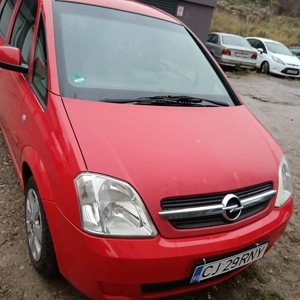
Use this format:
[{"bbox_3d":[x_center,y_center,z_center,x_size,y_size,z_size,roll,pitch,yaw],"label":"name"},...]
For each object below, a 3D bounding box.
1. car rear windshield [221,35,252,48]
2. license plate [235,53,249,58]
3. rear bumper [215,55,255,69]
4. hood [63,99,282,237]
[{"bbox_3d":[3.770,-4.755,13.709,1.350,0.100,0.770,2,50,-13],"label":"car rear windshield"},{"bbox_3d":[3.881,-3.949,13.129,0.520,0.120,0.030,2,25,-13],"label":"license plate"},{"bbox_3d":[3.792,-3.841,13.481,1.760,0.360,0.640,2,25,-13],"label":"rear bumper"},{"bbox_3d":[0.272,0.040,1.802,1.420,0.490,0.800,-3,24,-31],"label":"hood"}]

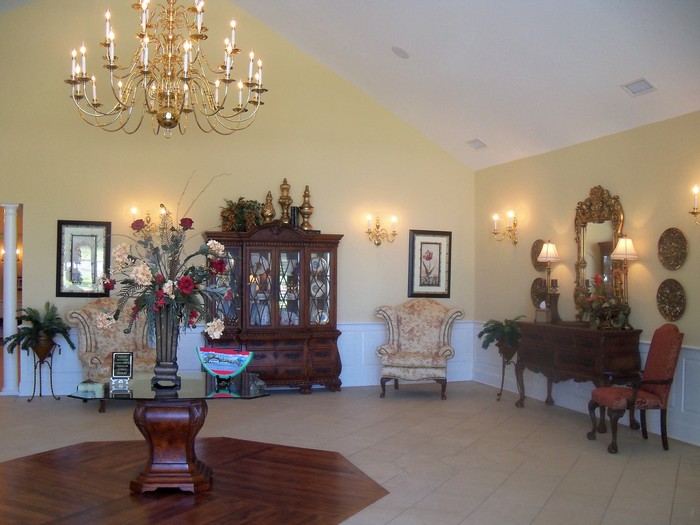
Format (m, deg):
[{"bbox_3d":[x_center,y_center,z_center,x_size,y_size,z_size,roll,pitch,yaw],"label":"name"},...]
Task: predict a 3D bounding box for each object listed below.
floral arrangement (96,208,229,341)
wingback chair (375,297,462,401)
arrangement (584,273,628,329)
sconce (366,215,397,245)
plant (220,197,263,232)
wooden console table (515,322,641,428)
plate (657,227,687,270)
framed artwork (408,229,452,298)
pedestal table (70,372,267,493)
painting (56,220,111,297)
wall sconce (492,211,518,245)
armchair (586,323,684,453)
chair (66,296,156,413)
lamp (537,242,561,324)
[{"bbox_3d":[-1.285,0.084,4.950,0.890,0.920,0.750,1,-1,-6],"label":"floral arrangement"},{"bbox_3d":[0.894,1.052,8.928,1.060,1.200,0.870,1,-1,11],"label":"wingback chair"},{"bbox_3d":[2.534,0.385,6.991,0.400,0.530,0.430,1,-1,-19],"label":"arrangement"},{"bbox_3d":[0.405,-0.420,9.449,0.445,0.410,0.202,1,-2,-18],"label":"sconce"},{"bbox_3d":[-1.331,-0.581,8.748,0.531,0.456,0.403,1,-2,-18],"label":"plant"},{"bbox_3d":[2.321,1.136,7.386,0.514,0.945,1.529,1,-2,-18],"label":"wooden console table"},{"bbox_3d":[2.915,-0.122,6.412,0.039,0.384,0.378,1,-2,-18],"label":"plate"},{"bbox_3d":[1.119,0.029,9.828,0.640,0.930,0.040,1,-1,-19],"label":"framed artwork"},{"bbox_3d":[-1.200,1.207,5.020,1.280,0.686,1.230,1,-1,-6],"label":"pedestal table"},{"bbox_3d":[-3.145,-0.036,8.374,0.600,0.900,0.040,1,-1,-19],"label":"painting"},{"bbox_3d":[2.011,-0.422,8.991,0.202,0.431,0.436,1,-2,-18],"label":"wall sconce"},{"bbox_3d":[2.536,1.083,6.295,0.710,1.080,0.620,1,-1,-4],"label":"armchair"},{"bbox_3d":[-2.545,0.994,7.935,1.001,1.176,0.820,2,-2,-42],"label":"chair"},{"bbox_3d":[2.233,0.218,7.941,0.261,0.919,0.261,1,-2,-18],"label":"lamp"}]

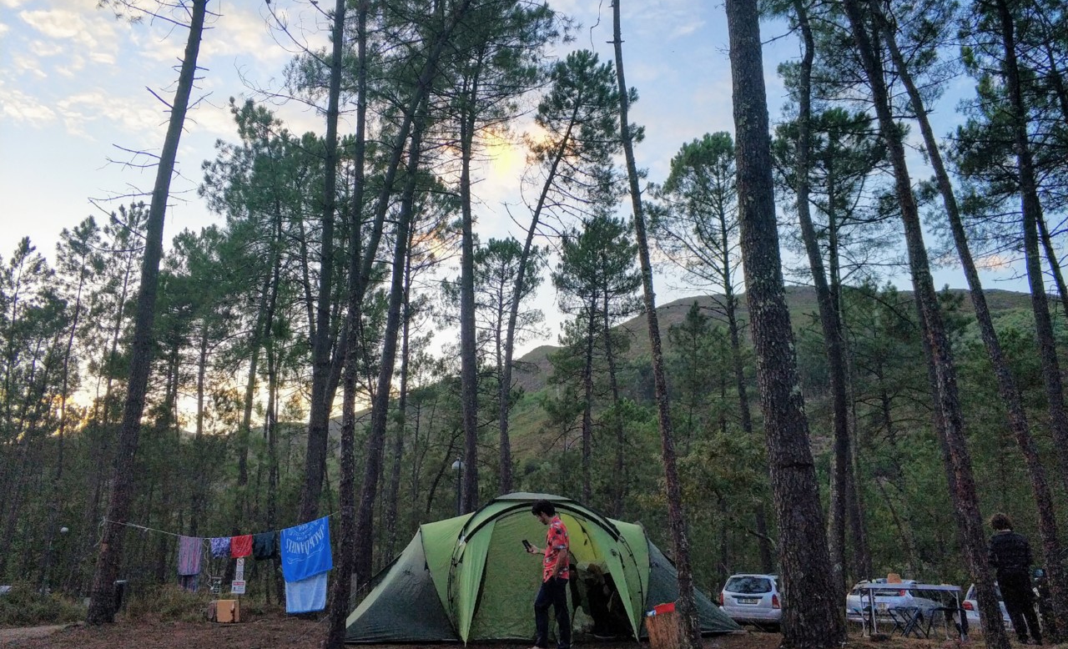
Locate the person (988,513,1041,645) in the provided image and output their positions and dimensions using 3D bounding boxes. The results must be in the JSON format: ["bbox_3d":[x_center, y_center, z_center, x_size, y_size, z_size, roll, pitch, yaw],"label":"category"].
[{"bbox_3d":[6.767,3.562,11.669,0.580,1.740,0.420,-7,-19,21],"label":"person"}]

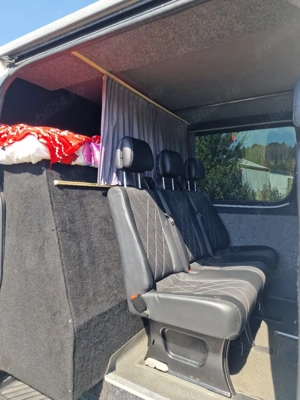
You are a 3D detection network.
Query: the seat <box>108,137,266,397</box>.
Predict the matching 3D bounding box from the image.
[{"bbox_3d":[0.180,0.218,1.372,0.722,1.120,0.450,2,1,31],"label":"seat"}]

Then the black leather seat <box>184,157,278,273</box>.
[{"bbox_3d":[0.651,0.198,2.133,0.712,1.094,0.440,2,1,31],"label":"black leather seat"}]

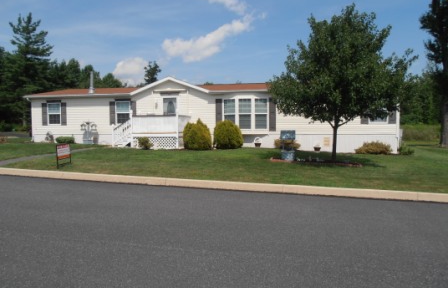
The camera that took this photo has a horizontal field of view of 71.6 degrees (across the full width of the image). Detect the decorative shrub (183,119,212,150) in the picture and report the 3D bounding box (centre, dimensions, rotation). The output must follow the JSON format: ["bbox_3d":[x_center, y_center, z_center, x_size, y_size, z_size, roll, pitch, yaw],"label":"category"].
[{"bbox_3d":[-1.442,-0.509,16.892,1.520,1.700,1.500,0,2,0],"label":"decorative shrub"}]

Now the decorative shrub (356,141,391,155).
[{"bbox_3d":[7.567,0.202,15.712,1.750,0.660,1.200,0,2,11],"label":"decorative shrub"}]

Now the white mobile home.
[{"bbox_3d":[-1.107,-1.900,21.734,22.240,4.450,9.400,0,2,11],"label":"white mobile home"}]

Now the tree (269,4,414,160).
[{"bbox_3d":[5.251,-2.771,13.926,6.300,7.000,6.000,0,2,11],"label":"tree"}]

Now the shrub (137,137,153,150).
[{"bbox_3d":[-4.006,-0.020,15.856,0.750,0.670,0.720,0,2,11],"label":"shrub"}]

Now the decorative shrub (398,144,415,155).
[{"bbox_3d":[9.368,0.289,15.915,0.770,0.530,0.750,0,2,11],"label":"decorative shrub"}]

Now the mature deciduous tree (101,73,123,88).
[{"bbox_3d":[-15.212,-4.815,41.878,4.500,9.500,4.500,0,2,11],"label":"mature deciduous tree"}]

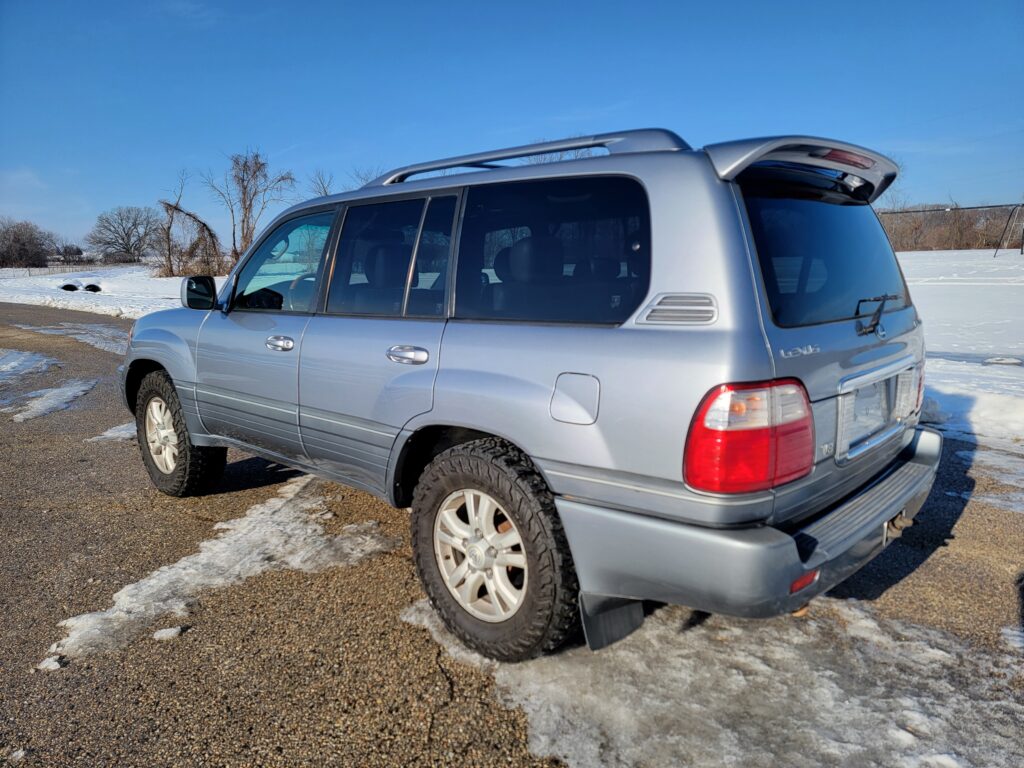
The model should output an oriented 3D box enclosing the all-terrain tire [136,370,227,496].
[{"bbox_3d":[-2.129,0.312,4.562,0.800,0.800,0.280,8,13,42],"label":"all-terrain tire"}]

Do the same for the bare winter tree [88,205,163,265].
[{"bbox_3d":[-76.606,-29.380,140.000,13.500,11.000,13.000,-6,11,-29],"label":"bare winter tree"}]

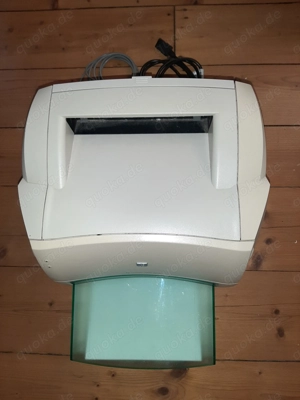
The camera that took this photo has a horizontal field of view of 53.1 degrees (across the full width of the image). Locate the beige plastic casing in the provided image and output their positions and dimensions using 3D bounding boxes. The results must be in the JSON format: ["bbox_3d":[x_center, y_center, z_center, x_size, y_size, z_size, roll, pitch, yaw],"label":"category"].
[{"bbox_3d":[-0.008,-0.006,0.525,0.415,0.240,0.345,0,88,3],"label":"beige plastic casing"}]

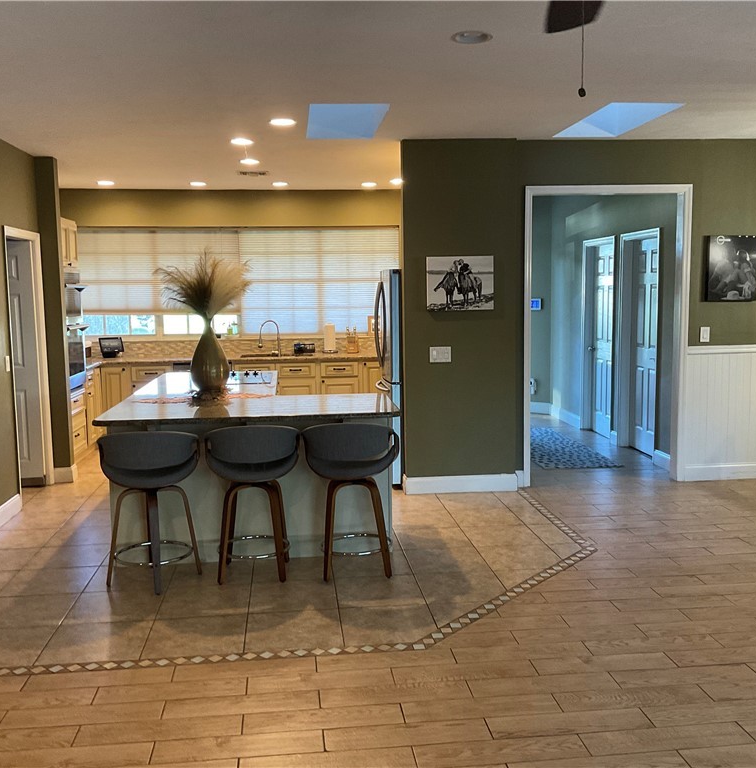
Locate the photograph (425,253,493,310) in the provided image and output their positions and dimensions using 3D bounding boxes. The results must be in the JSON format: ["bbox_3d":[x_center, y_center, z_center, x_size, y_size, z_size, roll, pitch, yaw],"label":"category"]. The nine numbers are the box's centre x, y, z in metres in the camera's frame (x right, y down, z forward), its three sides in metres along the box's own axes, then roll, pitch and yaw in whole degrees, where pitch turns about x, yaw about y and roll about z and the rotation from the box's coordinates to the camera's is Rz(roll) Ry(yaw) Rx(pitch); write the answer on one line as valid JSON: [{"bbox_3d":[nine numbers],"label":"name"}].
[{"bbox_3d":[0.637,-0.777,6.633,0.520,0.408,0.035,-2,6,-6],"label":"photograph"}]

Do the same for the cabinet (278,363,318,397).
[{"bbox_3d":[-0.891,0.159,9.509,0.450,0.880,0.600,-2,6,-6],"label":"cabinet"}]

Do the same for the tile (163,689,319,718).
[{"bbox_3d":[-0.531,1.263,3.366,0.602,0.010,0.154,-2,6,-6],"label":"tile"}]

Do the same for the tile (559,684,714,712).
[{"bbox_3d":[0.999,1.237,3.366,0.602,0.010,0.154,-2,6,-6],"label":"tile"}]

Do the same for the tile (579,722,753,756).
[{"bbox_3d":[1.038,1.281,3.091,0.606,0.011,0.153,-2,7,-6],"label":"tile"}]

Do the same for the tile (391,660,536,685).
[{"bbox_3d":[0.367,1.225,3.631,0.607,0.010,0.153,-2,6,-6],"label":"tile"}]

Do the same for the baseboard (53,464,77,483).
[{"bbox_3d":[-2.718,0.778,7.482,0.165,0.138,0.200,-2,6,-6],"label":"baseboard"}]

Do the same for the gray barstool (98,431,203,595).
[{"bbox_3d":[-1.264,0.665,4.792,0.550,0.897,0.510,-3,7,-18],"label":"gray barstool"}]

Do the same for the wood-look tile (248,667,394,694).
[{"bbox_3d":[-0.240,1.244,3.583,0.606,0.011,0.153,-2,7,-6],"label":"wood-look tile"}]

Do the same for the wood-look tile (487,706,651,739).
[{"bbox_3d":[0.714,1.272,3.211,0.606,0.011,0.153,-2,7,-6],"label":"wood-look tile"}]

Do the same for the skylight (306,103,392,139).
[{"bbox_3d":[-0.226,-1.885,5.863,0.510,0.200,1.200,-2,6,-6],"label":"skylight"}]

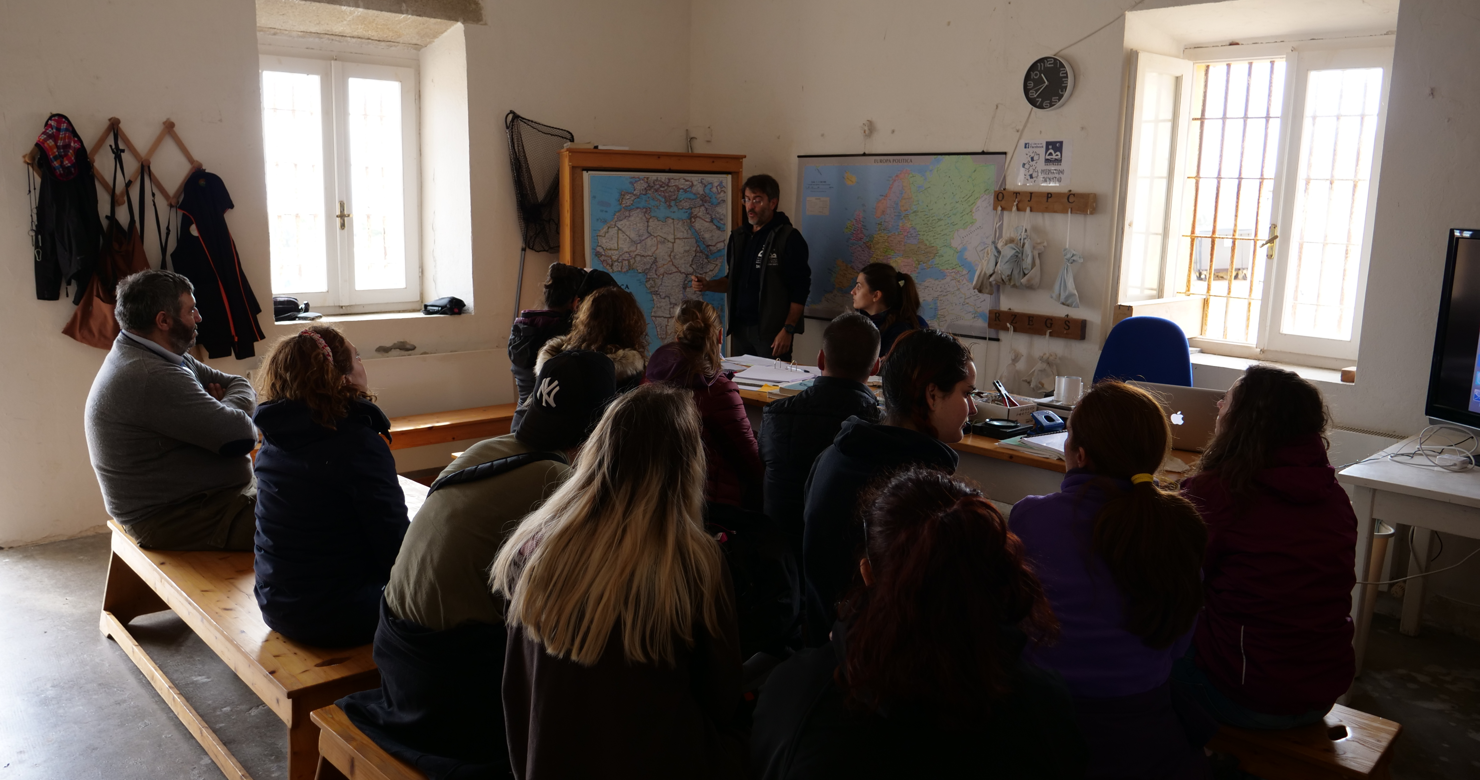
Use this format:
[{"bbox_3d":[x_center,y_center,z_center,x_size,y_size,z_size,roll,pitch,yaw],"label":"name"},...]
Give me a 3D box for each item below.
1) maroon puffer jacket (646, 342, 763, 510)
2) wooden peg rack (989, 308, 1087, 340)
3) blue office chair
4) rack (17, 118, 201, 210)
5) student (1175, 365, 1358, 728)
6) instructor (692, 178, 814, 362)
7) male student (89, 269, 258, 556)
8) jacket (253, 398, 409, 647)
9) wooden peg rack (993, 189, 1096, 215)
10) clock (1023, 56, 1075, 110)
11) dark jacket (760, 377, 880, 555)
[{"bbox_3d":[-0.123,0.154,3.750,0.500,0.660,0.380,6,11,25],"label":"maroon puffer jacket"},{"bbox_3d":[1.460,-0.321,5.074,0.530,0.098,0.044,11,14,43],"label":"wooden peg rack"},{"bbox_3d":[1.574,0.300,4.441,0.589,1.169,0.589,11,14,43],"label":"blue office chair"},{"bbox_3d":[-2.933,-1.080,4.840,0.720,0.400,0.080,-7,13,-37],"label":"rack"},{"bbox_3d":[1.238,0.567,2.681,0.470,1.290,0.700,2,10,4],"label":"student"},{"bbox_3d":[0.045,-0.235,5.498,0.580,1.800,0.500,8,12,31],"label":"instructor"},{"bbox_3d":[-1.886,0.272,3.677,0.750,1.380,0.560,-5,12,-31],"label":"male student"},{"bbox_3d":[-1.128,0.348,2.865,0.442,0.658,0.373,8,12,31],"label":"jacket"},{"bbox_3d":[1.514,-0.937,5.145,0.510,0.092,0.045,11,14,42],"label":"wooden peg rack"},{"bbox_3d":[1.461,-1.464,4.887,0.260,0.260,0.049,11,14,43],"label":"clock"},{"bbox_3d":[0.288,0.268,3.463,0.462,0.658,0.393,5,11,20],"label":"dark jacket"}]

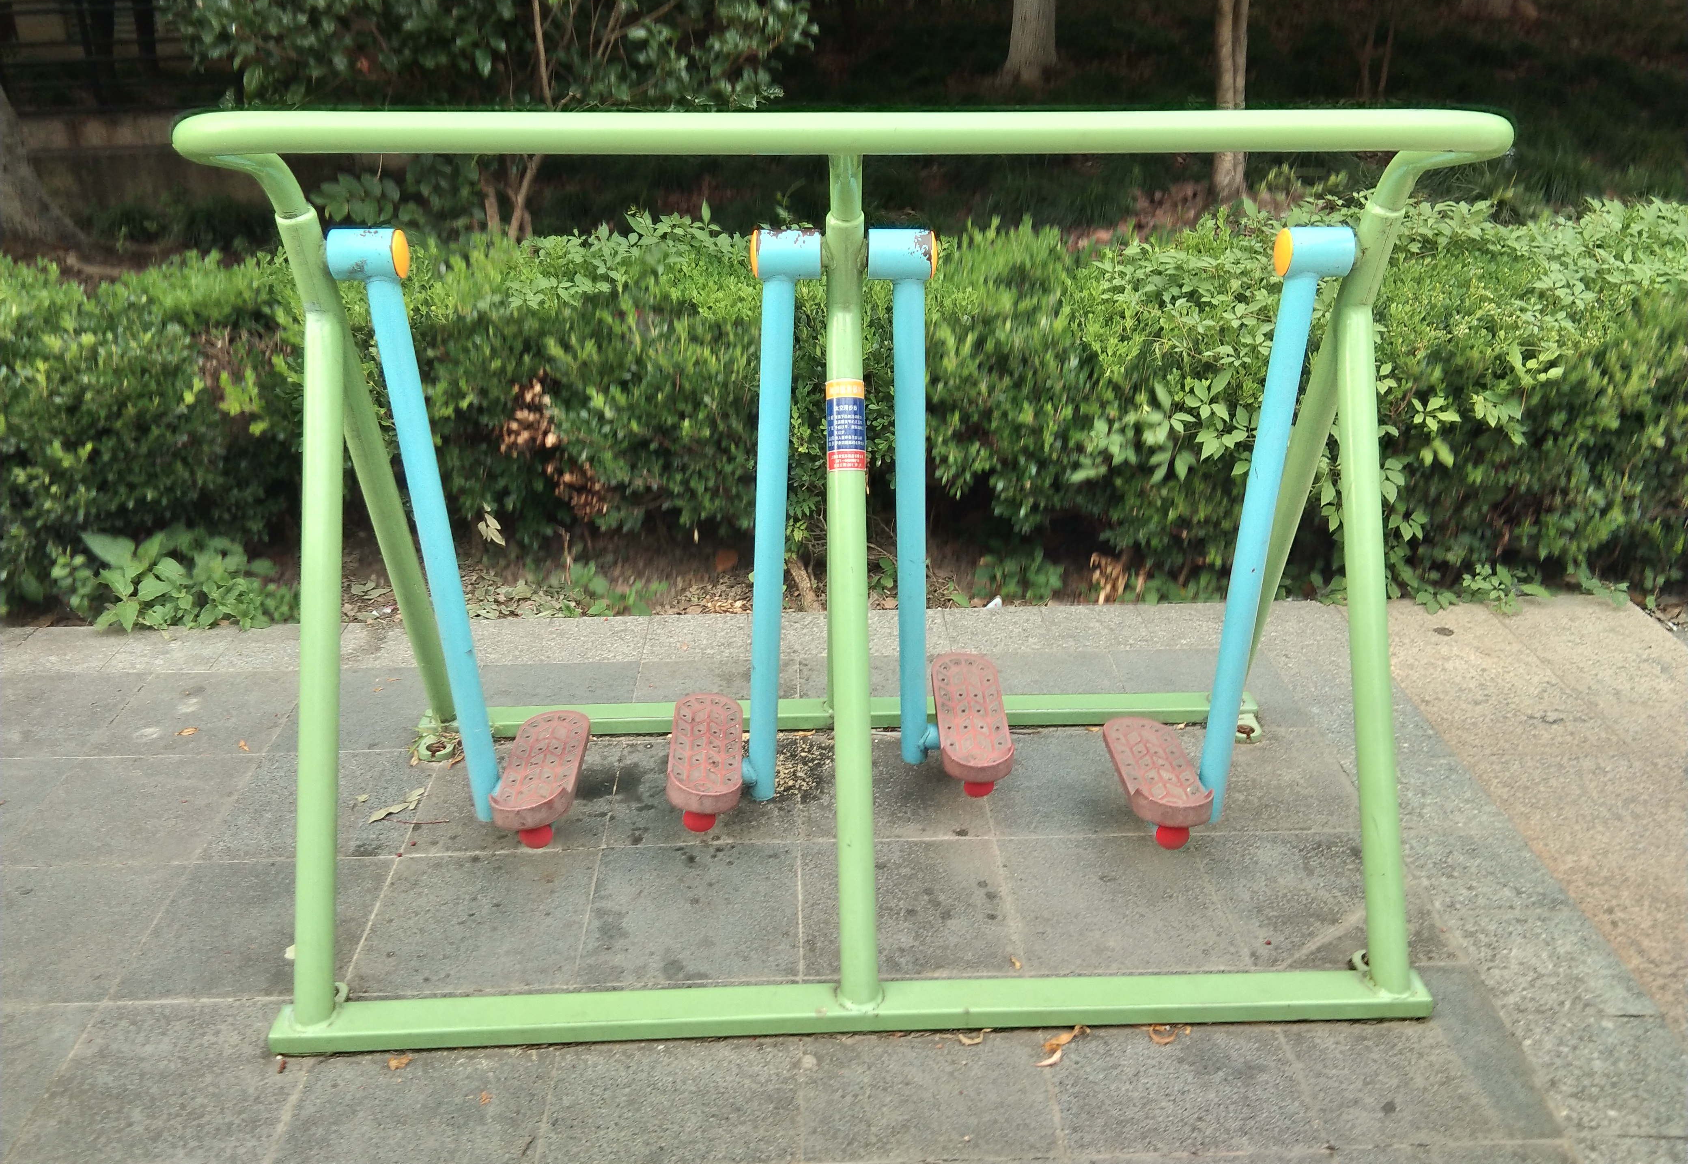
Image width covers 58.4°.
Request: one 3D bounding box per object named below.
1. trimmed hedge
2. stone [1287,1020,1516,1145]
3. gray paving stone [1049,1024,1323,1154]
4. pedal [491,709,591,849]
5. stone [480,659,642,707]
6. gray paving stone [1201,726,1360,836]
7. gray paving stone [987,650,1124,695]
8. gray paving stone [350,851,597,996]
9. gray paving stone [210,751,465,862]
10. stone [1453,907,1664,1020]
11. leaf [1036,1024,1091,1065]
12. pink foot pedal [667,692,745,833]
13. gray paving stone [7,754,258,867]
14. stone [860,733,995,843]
[{"bbox_3d":[-0.049,-0.497,3.966,4.700,0.820,0.880,-1,25,-1],"label":"trimmed hedge"},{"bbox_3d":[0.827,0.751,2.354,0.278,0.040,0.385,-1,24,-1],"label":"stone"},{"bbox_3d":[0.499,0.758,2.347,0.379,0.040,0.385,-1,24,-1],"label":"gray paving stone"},{"bbox_3d":[-0.570,0.373,2.885,0.138,0.104,0.388,-1,25,0],"label":"pedal"},{"bbox_3d":[-0.651,0.281,3.320,0.370,0.040,0.368,-1,25,-1],"label":"stone"},{"bbox_3d":[0.853,0.420,3.123,0.380,0.040,0.407,-1,23,-1],"label":"gray paving stone"},{"bbox_3d":[0.464,0.268,3.491,0.390,0.040,0.407,-1,23,-1],"label":"gray paving stone"},{"bbox_3d":[-0.646,0.618,2.706,0.385,0.040,0.411,-1,24,-1],"label":"gray paving stone"},{"bbox_3d":[-1.045,0.465,3.079,0.392,0.040,0.408,-1,23,-1],"label":"gray paving stone"},{"bbox_3d":[1.177,0.656,2.558,0.255,0.040,0.285,-1,24,-1],"label":"stone"},{"bbox_3d":[0.337,0.713,2.344,0.039,0.015,0.122,16,29,34],"label":"leaf"},{"bbox_3d":[-0.263,0.345,2.933,0.138,0.104,0.388,-2,27,-3],"label":"pink foot pedal"},{"bbox_3d":[-1.430,0.472,3.063,0.389,0.040,0.405,-1,24,-1],"label":"gray paving stone"},{"bbox_3d":[0.098,0.436,3.095,0.373,0.040,0.405,-1,24,-1],"label":"stone"}]

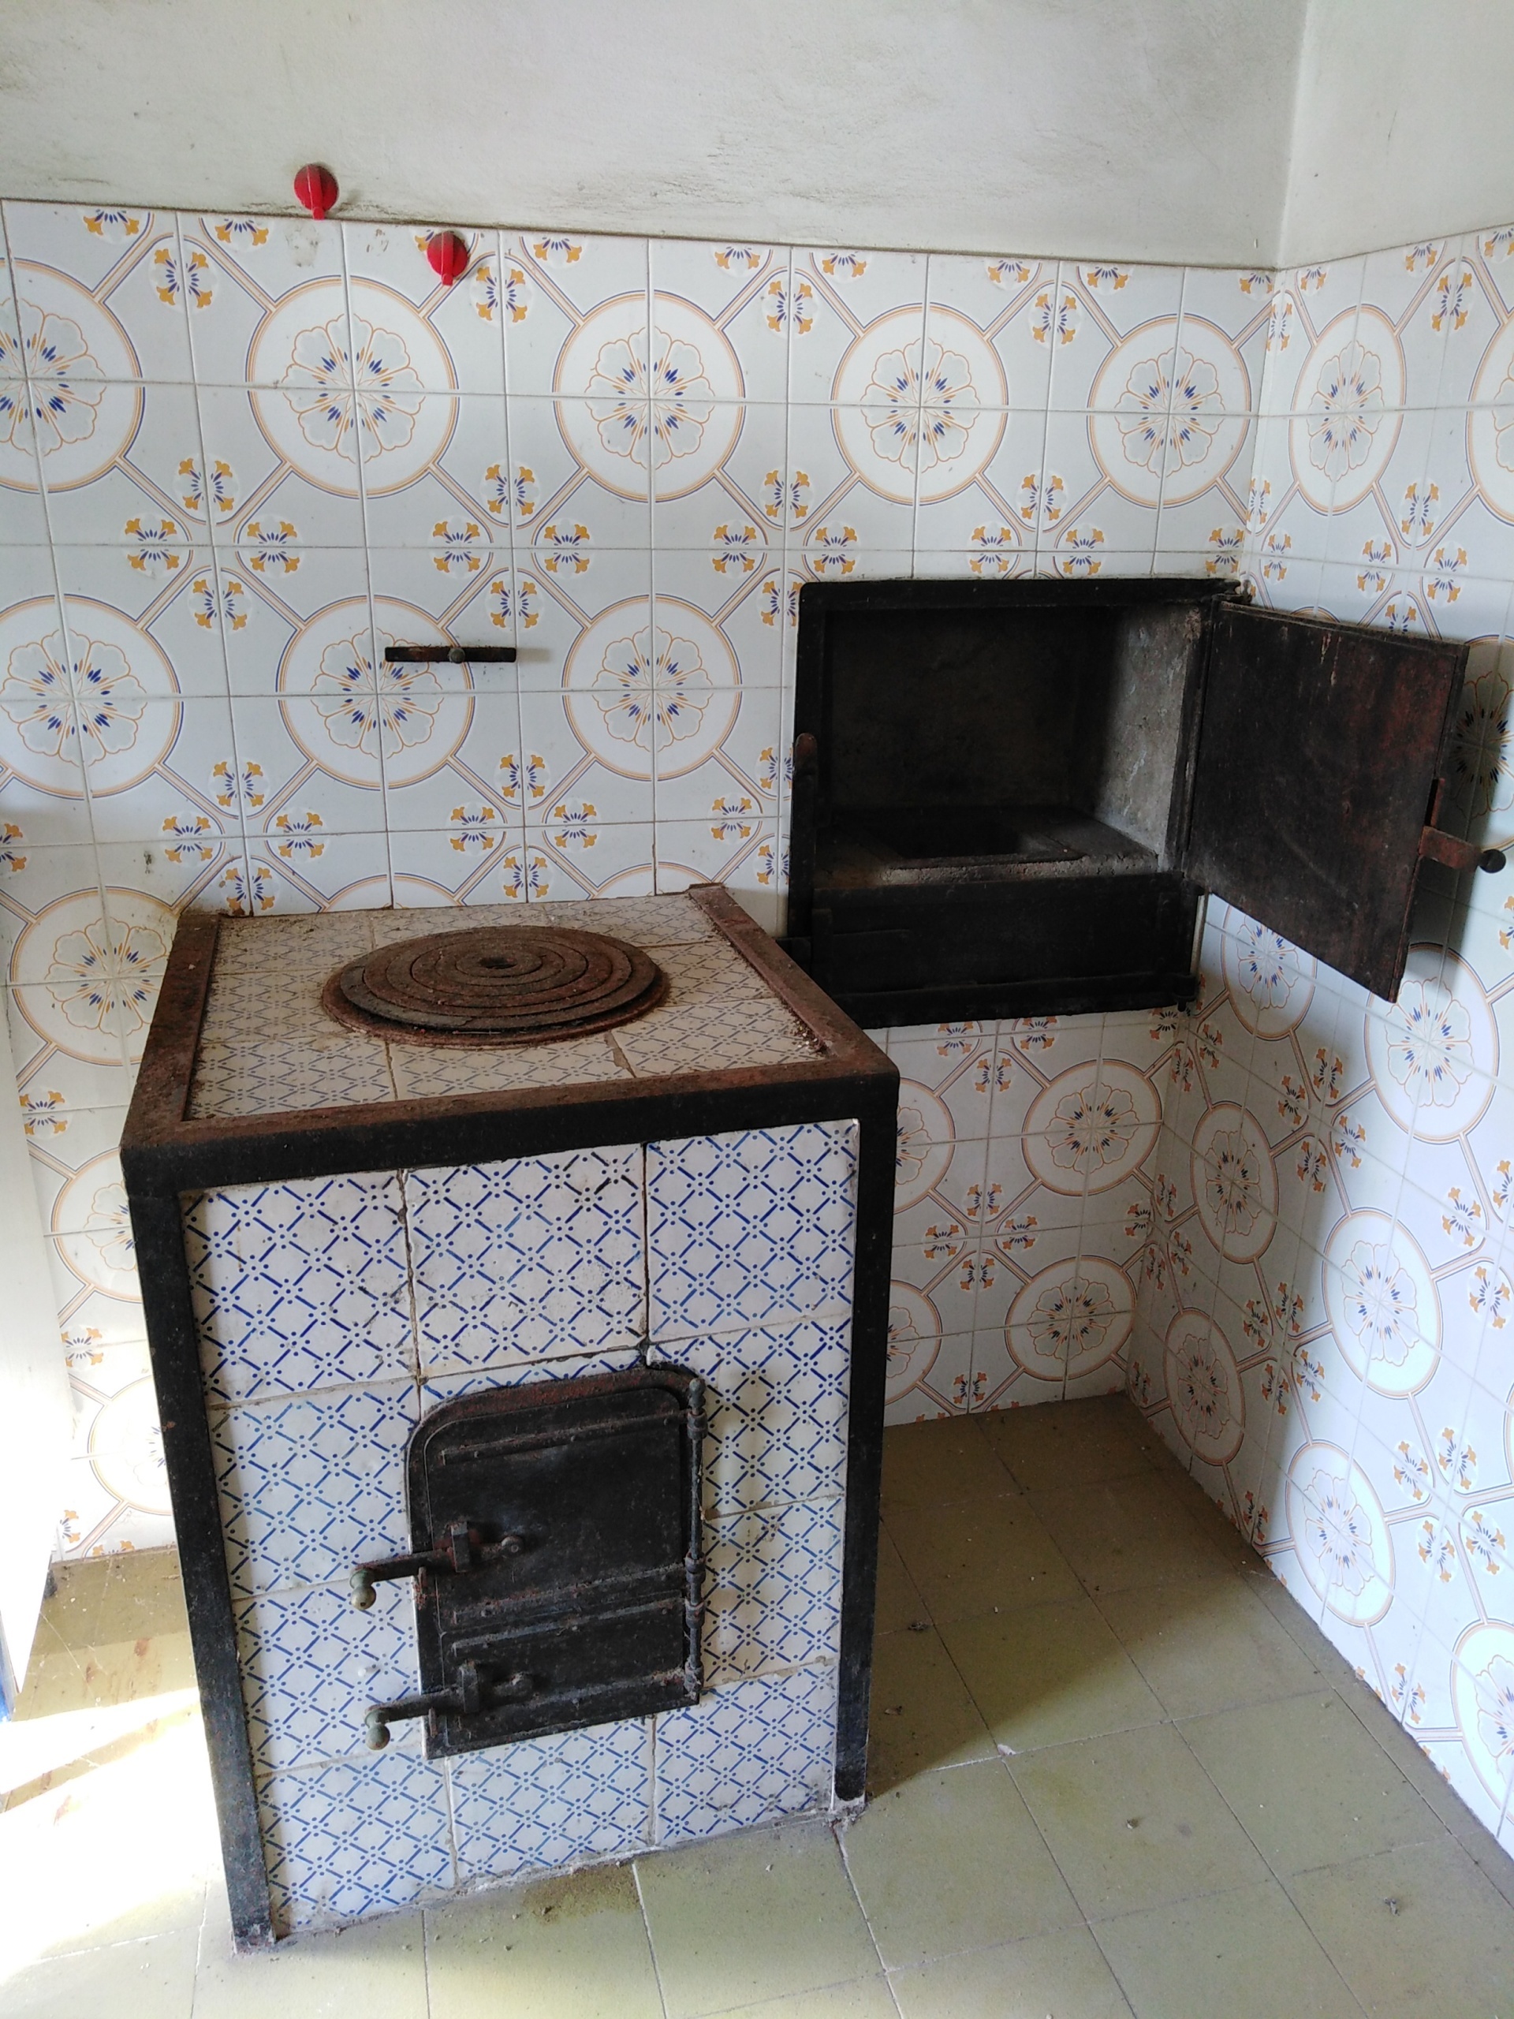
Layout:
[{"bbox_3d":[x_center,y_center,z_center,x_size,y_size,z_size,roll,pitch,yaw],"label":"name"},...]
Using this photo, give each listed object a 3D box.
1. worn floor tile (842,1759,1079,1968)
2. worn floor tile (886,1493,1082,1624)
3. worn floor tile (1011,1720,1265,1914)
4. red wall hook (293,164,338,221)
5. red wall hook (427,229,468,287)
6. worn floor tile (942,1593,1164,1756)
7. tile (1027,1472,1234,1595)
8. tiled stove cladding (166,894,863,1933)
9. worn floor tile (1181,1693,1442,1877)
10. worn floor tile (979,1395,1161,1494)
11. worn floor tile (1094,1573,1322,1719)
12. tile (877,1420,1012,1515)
[{"bbox_3d":[0.190,0.837,1.491,0.200,0.012,0.200,-4,21,-14],"label":"worn floor tile"},{"bbox_3d":[0.283,0.688,1.902,0.200,0.012,0.200,-4,21,-14],"label":"worn floor tile"},{"bbox_3d":[0.383,0.823,1.540,0.200,0.012,0.200,-4,21,-14],"label":"worn floor tile"},{"bbox_3d":[-0.420,-0.780,1.450,0.040,0.049,0.022,-4,21,-14],"label":"red wall hook"},{"bbox_3d":[-0.304,-0.741,1.497,0.041,0.050,0.022,-4,21,-14],"label":"red wall hook"},{"bbox_3d":[0.333,0.756,1.721,0.200,0.012,0.200,-4,21,-14],"label":"worn floor tile"},{"bbox_3d":[0.476,0.674,1.950,0.200,0.012,0.200,-4,21,-14],"label":"tile"},{"bbox_3d":[-0.260,0.357,1.595,0.575,0.800,0.605,-5,21,-15],"label":"tiled stove cladding"},{"bbox_3d":[0.576,0.809,1.588,0.200,0.012,0.200,-4,21,-14],"label":"worn floor tile"},{"bbox_3d":[0.428,0.610,2.122,0.200,0.012,0.180,-4,21,-14],"label":"worn floor tile"},{"bbox_3d":[0.526,0.742,1.769,0.200,0.012,0.200,-4,21,-14],"label":"worn floor tile"},{"bbox_3d":[0.235,0.624,2.074,0.200,0.012,0.180,-4,21,-14],"label":"tile"}]

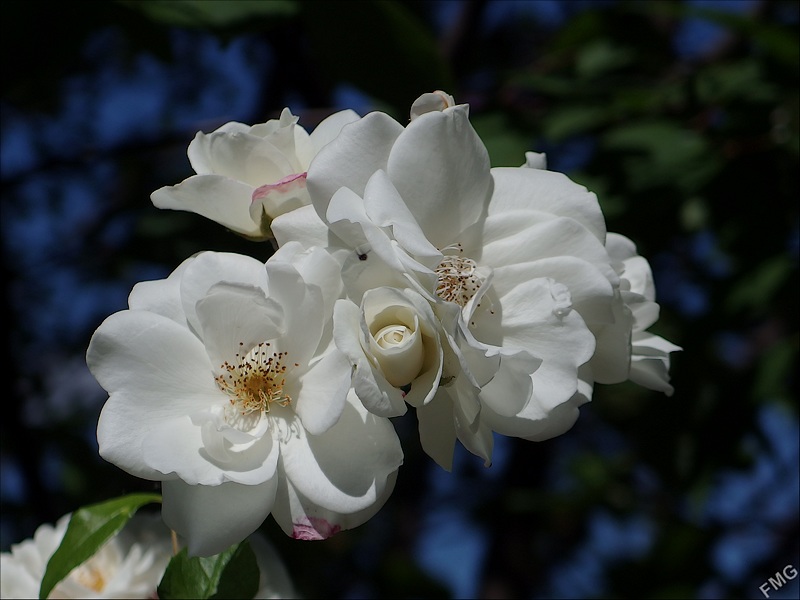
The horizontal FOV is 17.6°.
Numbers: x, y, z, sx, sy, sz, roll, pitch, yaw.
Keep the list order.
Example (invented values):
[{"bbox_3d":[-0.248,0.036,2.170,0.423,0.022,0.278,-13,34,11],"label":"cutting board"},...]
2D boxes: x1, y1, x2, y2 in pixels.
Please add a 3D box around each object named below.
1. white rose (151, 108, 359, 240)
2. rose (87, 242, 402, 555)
[{"bbox_3d":[-0.038,-0.034,0.700,0.056,0.042,0.048,-2,-28,22],"label":"white rose"},{"bbox_3d":[-0.040,0.025,0.665,0.081,0.080,0.048,0,-18,5],"label":"rose"}]

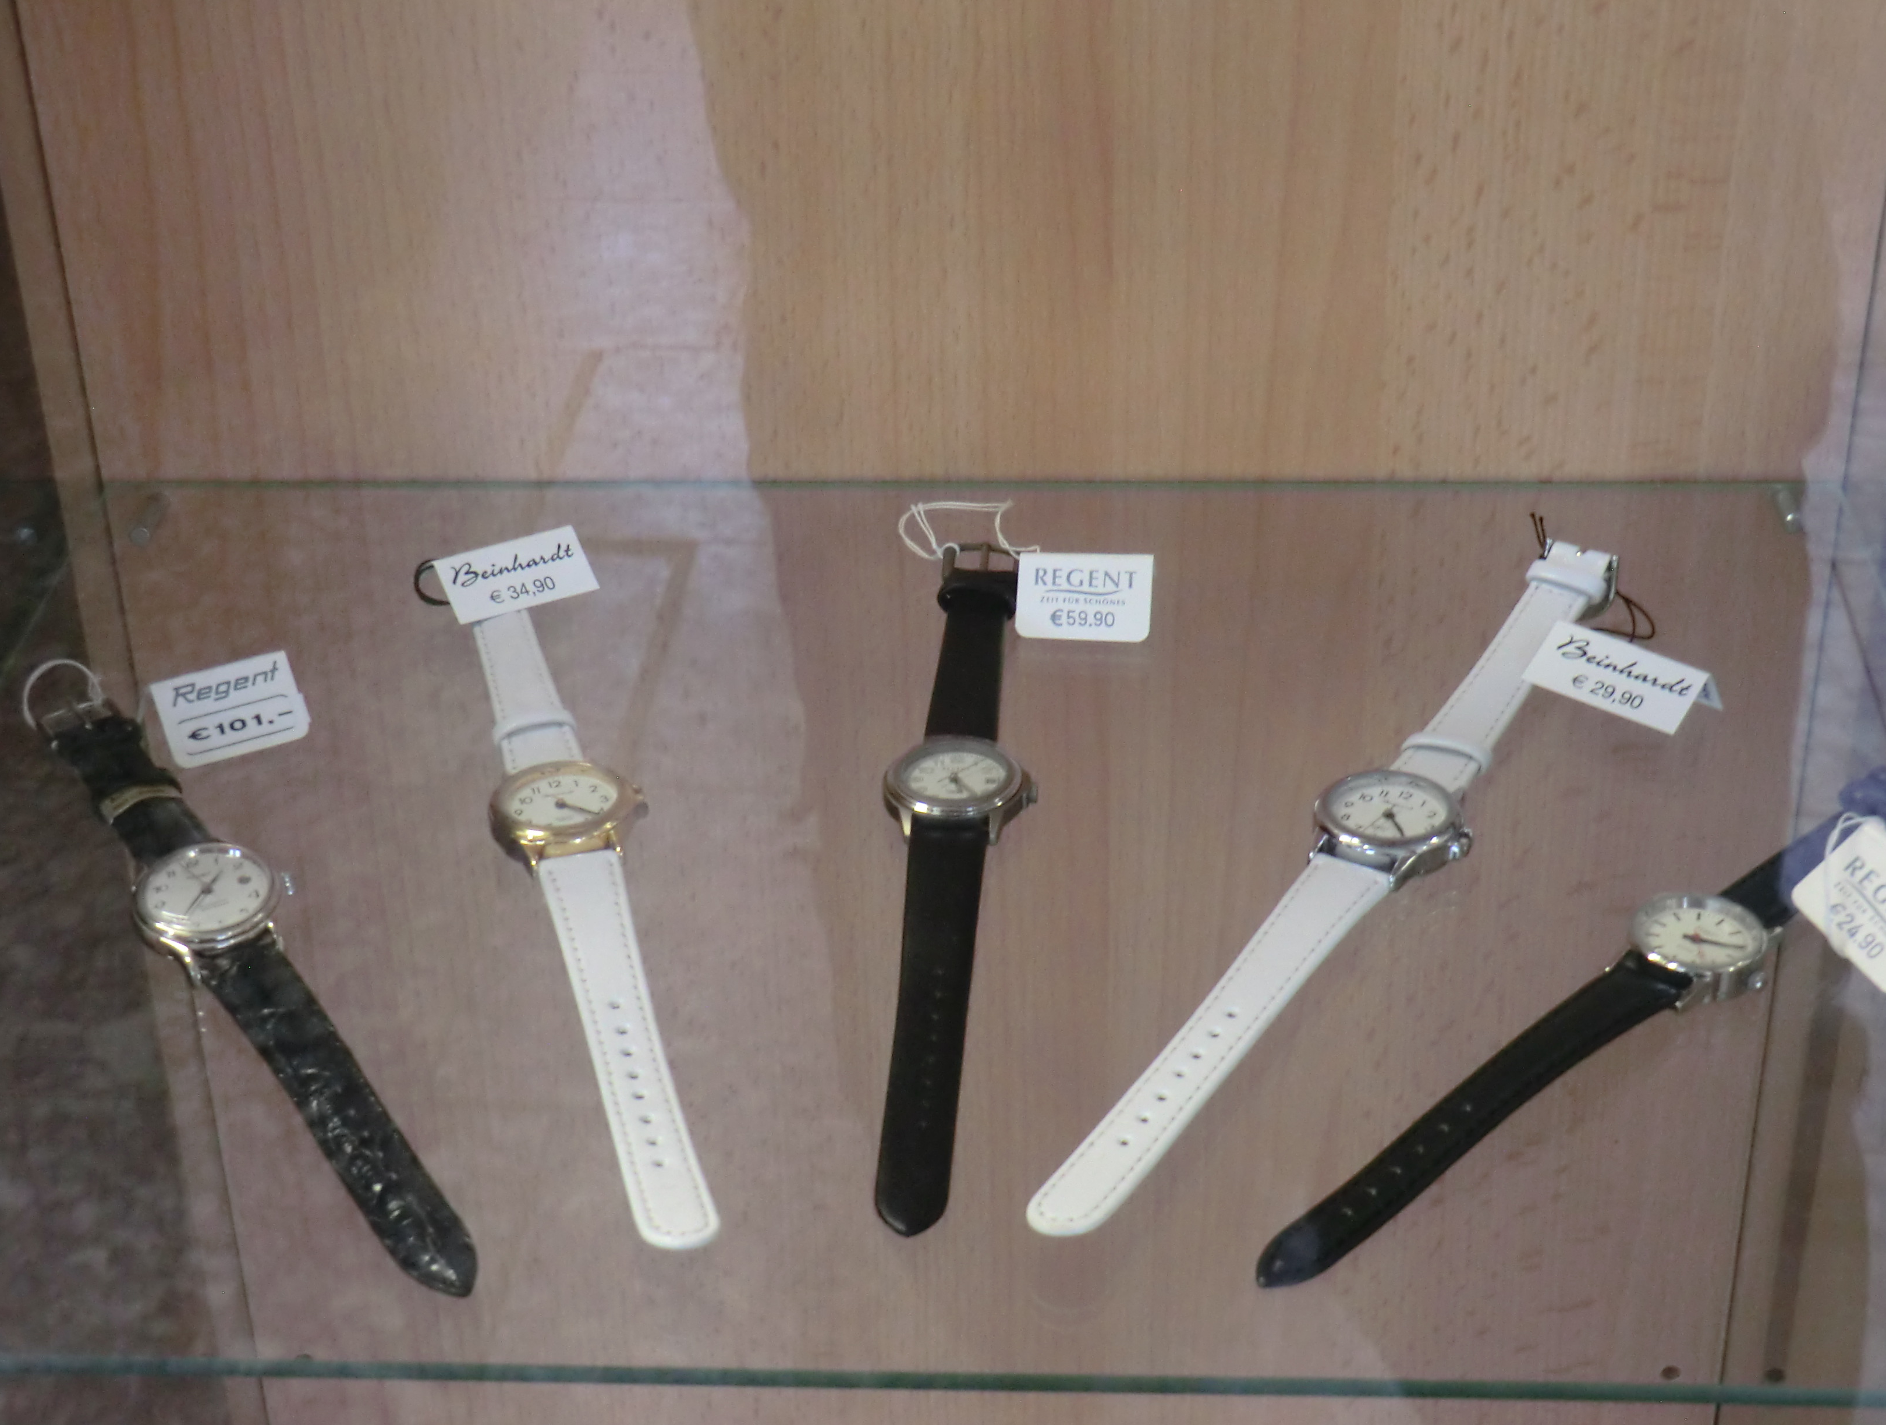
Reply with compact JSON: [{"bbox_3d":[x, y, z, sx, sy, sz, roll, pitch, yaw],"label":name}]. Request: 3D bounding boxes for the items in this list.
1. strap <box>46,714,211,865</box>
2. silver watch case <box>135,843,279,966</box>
[{"bbox_3d":[-0.156,0.014,0.580,0.017,0.010,0.064,-17,34,-25],"label":"strap"},{"bbox_3d":[-0.131,0.036,0.543,0.028,0.008,0.032,-16,33,-24],"label":"silver watch case"}]

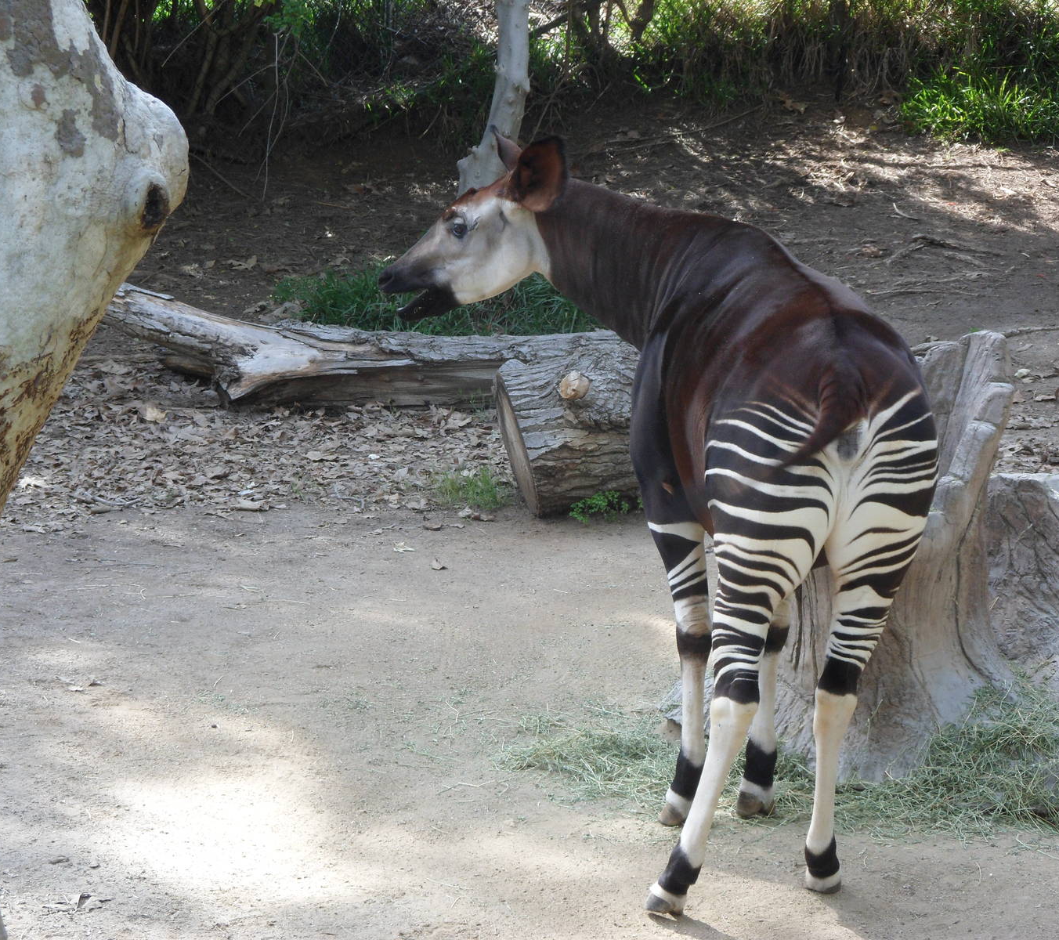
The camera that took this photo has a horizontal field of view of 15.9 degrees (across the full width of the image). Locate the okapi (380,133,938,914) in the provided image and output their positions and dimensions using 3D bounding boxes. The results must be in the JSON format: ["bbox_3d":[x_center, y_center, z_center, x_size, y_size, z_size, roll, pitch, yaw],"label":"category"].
[{"bbox_3d":[0.326,0.076,9.770,1.038,1.830,1.722,-2,6,-16],"label":"okapi"}]

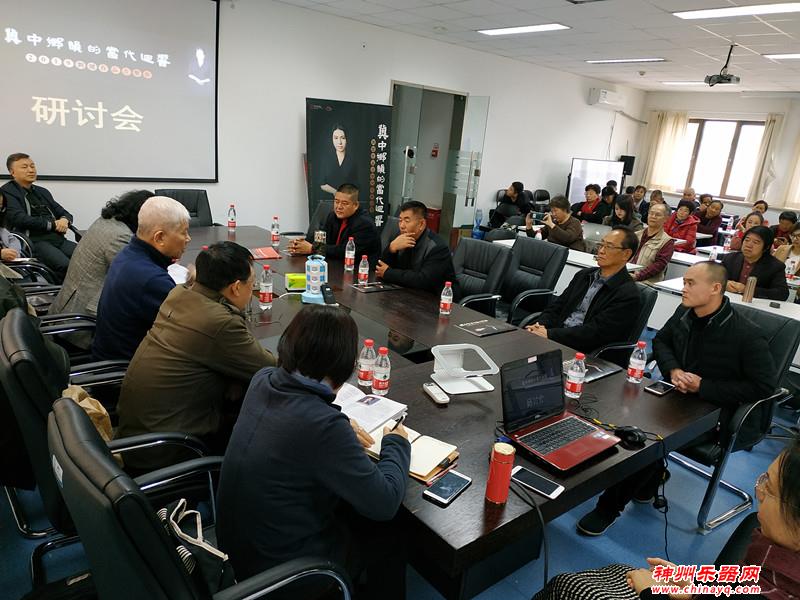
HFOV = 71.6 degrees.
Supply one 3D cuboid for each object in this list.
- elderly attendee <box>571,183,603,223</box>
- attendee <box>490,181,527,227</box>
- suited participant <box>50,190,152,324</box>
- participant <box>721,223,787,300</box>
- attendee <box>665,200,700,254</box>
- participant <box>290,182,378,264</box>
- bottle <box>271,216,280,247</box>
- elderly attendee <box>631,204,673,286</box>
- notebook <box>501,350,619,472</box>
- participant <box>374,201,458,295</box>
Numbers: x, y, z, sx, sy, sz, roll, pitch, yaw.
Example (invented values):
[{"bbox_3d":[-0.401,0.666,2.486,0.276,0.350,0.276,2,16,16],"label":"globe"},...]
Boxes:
[{"bbox_3d":[2.680,-1.063,8.260,0.750,1.280,0.520,-8,21,-38],"label":"elderly attendee"},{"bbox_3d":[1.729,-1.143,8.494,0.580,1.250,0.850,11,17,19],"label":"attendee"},{"bbox_3d":[-1.807,-0.077,3.508,0.850,1.210,0.550,-3,18,-27],"label":"suited participant"},{"bbox_3d":[2.743,0.029,4.547,0.800,1.260,0.560,-8,21,-38],"label":"participant"},{"bbox_3d":[3.108,-0.476,6.374,0.750,1.280,0.520,-8,21,-38],"label":"attendee"},{"bbox_3d":[-0.609,-0.402,5.091,0.950,1.290,0.620,-11,22,-44],"label":"participant"},{"bbox_3d":[-0.993,-0.544,4.438,0.067,0.235,0.067,-8,21,-38],"label":"bottle"},{"bbox_3d":[2.427,-0.221,5.298,0.780,1.300,0.540,-8,21,-38],"label":"elderly attendee"},{"bbox_3d":[0.561,0.371,1.918,0.334,0.257,0.306,-8,20,-36],"label":"notebook"},{"bbox_3d":[0.071,-0.066,3.961,0.820,1.280,0.560,-8,21,-38],"label":"participant"}]

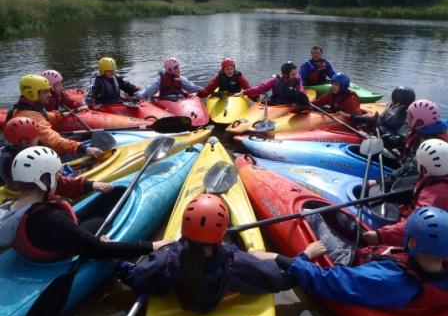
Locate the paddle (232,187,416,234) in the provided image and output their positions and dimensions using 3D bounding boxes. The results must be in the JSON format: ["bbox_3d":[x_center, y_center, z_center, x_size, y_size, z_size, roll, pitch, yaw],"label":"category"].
[{"bbox_3d":[0.595,0.326,2.325,2.000,0.160,0.200,-9,25,-20],"label":"paddle"}]

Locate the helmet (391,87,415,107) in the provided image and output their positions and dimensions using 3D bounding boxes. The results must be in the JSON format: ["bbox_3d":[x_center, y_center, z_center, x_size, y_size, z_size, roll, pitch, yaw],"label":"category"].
[{"bbox_3d":[1.986,-0.679,4.032,0.280,0.210,0.220,-7,25,-15],"label":"helmet"}]

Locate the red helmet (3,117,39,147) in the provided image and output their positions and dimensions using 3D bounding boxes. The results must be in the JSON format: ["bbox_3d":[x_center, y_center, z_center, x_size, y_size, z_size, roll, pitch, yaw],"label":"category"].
[{"bbox_3d":[-1.609,-0.199,2.880,0.270,0.210,0.220,-19,30,-36],"label":"red helmet"}]

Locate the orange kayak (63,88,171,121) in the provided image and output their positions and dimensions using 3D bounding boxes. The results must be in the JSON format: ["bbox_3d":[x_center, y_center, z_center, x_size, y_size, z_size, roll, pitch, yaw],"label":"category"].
[{"bbox_3d":[-1.600,-0.670,5.350,2.600,0.400,0.620,16,28,33],"label":"orange kayak"}]

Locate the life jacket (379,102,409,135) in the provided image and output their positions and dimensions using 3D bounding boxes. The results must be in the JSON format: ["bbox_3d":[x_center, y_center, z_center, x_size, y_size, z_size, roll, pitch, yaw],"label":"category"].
[{"bbox_3d":[1.721,-0.401,3.680,0.280,0.420,0.370,-2,24,-4],"label":"life jacket"}]

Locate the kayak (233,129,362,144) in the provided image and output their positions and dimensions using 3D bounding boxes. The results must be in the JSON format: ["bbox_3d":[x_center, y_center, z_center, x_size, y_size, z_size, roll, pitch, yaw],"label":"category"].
[{"bbox_3d":[1.550,-0.129,4.113,2.850,0.400,0.620,-1,24,-2],"label":"kayak"}]

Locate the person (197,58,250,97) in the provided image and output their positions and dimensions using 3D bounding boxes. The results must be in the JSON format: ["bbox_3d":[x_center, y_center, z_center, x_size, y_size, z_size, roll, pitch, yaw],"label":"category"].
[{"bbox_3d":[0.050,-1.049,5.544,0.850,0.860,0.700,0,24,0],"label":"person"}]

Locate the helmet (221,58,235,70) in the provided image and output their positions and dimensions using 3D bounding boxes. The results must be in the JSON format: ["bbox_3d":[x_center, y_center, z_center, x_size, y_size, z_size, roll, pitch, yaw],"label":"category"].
[{"bbox_3d":[0.053,-1.415,5.514,0.220,0.200,0.270,1,24,2],"label":"helmet"}]

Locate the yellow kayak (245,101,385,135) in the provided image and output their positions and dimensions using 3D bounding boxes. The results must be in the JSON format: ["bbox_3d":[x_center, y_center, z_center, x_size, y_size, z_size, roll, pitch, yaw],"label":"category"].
[{"bbox_3d":[1.454,-0.445,4.613,2.750,0.370,0.600,-12,27,-25],"label":"yellow kayak"}]

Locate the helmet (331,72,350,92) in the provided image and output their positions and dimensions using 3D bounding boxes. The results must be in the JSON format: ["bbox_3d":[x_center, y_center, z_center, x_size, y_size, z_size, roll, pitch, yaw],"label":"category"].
[{"bbox_3d":[1.530,-0.987,4.753,0.260,0.220,0.220,-9,25,-20],"label":"helmet"}]

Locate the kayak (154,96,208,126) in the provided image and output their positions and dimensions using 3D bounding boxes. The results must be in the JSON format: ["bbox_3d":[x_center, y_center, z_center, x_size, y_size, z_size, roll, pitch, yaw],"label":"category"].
[{"bbox_3d":[-0.820,-0.898,5.632,0.600,0.370,2.750,-10,26,-21],"label":"kayak"}]

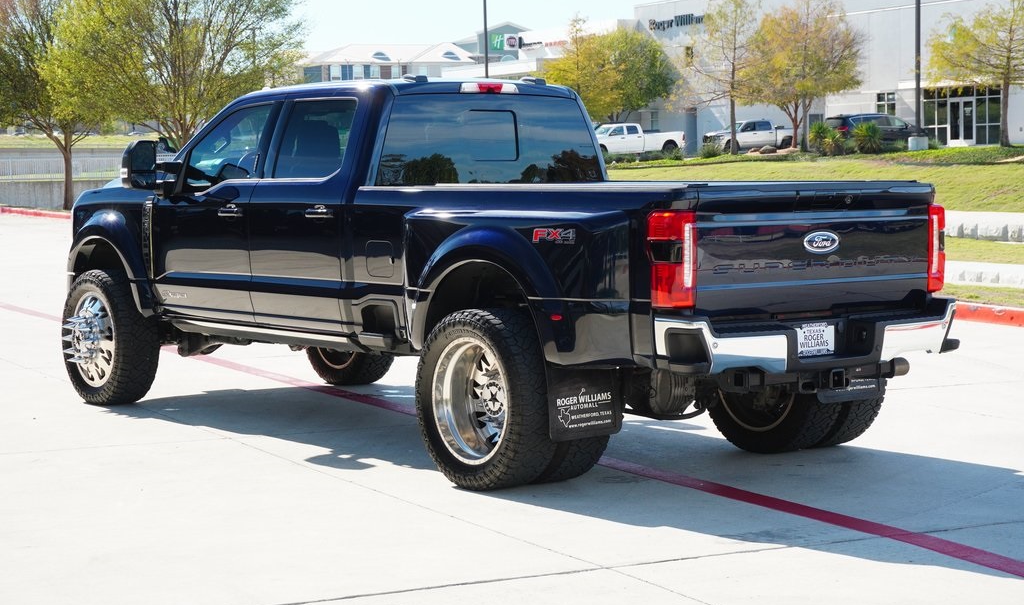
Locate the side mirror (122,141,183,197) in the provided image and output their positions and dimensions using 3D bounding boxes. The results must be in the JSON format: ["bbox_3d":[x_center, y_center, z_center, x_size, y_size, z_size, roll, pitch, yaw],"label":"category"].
[{"bbox_3d":[-2.302,-0.849,13.191,0.390,0.370,0.210,-3,5,-39],"label":"side mirror"}]

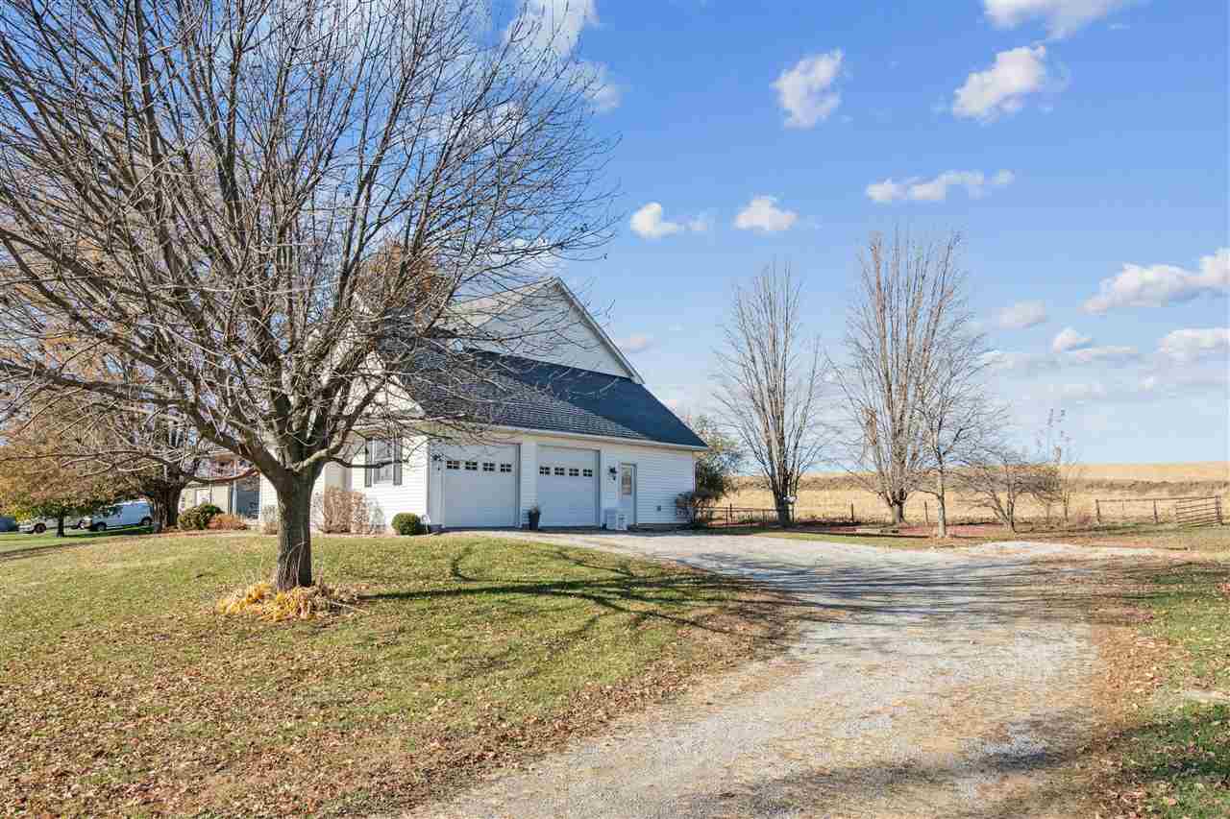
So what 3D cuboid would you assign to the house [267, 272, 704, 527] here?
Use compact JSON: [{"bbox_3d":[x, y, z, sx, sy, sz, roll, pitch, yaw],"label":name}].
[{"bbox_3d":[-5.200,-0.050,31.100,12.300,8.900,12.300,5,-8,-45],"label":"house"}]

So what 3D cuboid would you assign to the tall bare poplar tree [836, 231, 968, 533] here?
[{"bbox_3d":[15.044,-1.663,43.000,6.854,15.422,6.854,0,-6,0],"label":"tall bare poplar tree"}]

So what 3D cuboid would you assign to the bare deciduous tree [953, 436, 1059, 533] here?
[{"bbox_3d":[15.761,3.017,33.000,4.255,3.868,4.255,0,-6,0],"label":"bare deciduous tree"}]

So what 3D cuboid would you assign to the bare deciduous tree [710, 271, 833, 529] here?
[{"bbox_3d":[7.428,-0.663,39.000,5.485,12.387,5.485,0,-6,0],"label":"bare deciduous tree"}]

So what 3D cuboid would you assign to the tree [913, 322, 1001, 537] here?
[{"bbox_3d":[11.908,0.651,28.500,3.207,7.583,3.207,0,-6,0],"label":"tree"}]

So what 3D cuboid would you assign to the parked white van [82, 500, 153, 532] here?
[{"bbox_3d":[-34.372,7.416,57.000,4.950,1.900,1.950,-5,-5,6],"label":"parked white van"}]

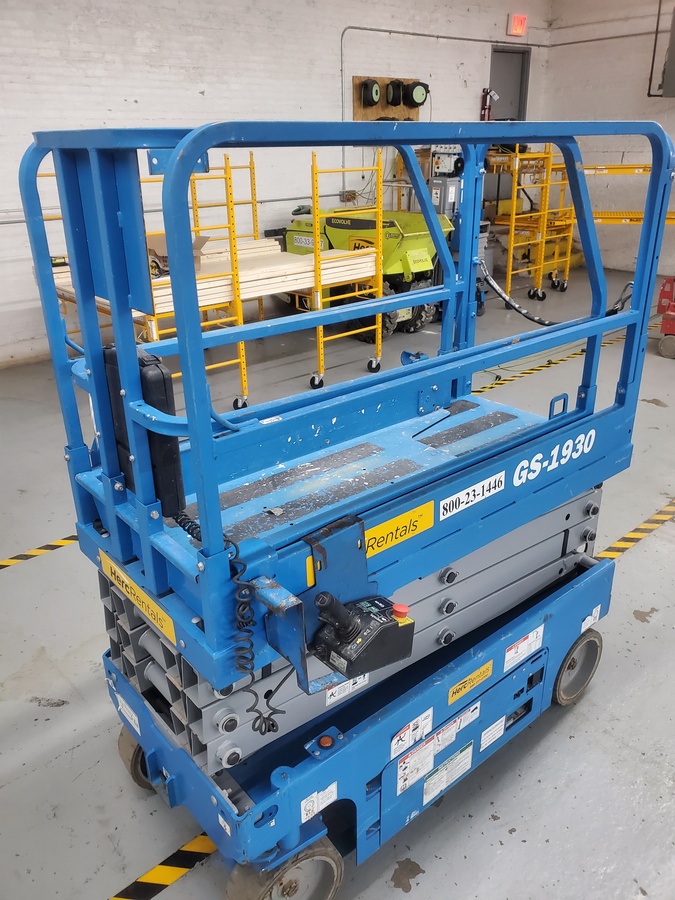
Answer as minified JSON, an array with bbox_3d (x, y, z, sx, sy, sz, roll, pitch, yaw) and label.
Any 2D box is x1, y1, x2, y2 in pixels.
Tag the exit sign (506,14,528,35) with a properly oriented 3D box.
[{"bbox_3d":[2.629,-6.217,9.918,0.321,0.239,0.090,-20,30,-36],"label":"exit sign"}]

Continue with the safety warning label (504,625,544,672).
[{"bbox_3d":[0.603,0.637,2.168,0.205,0.105,0.006,-19,28,-36],"label":"safety warning label"}]

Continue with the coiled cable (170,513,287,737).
[{"bbox_3d":[-0.231,0.335,1.422,0.120,0.500,0.270,-19,28,-36],"label":"coiled cable"}]

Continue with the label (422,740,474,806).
[{"bbox_3d":[0.344,0.991,2.074,0.220,0.112,0.006,-19,28,-36],"label":"label"}]

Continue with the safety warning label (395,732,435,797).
[{"bbox_3d":[0.240,0.955,2.048,0.157,0.143,0.008,-20,29,-35],"label":"safety warning label"}]

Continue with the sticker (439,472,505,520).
[{"bbox_3d":[0.368,0.124,1.822,0.266,0.062,0.008,-20,29,-35],"label":"sticker"}]

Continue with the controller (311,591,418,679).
[{"bbox_3d":[0.045,0.367,1.468,0.220,0.185,0.130,-11,22,-38],"label":"controller"}]

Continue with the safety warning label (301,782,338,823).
[{"bbox_3d":[-0.042,0.873,1.681,0.114,0.080,0.006,-19,28,-36],"label":"safety warning label"}]

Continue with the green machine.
[{"bbox_3d":[0.331,-2.169,8.190,0.950,1.400,2.050,-20,30,-36],"label":"green machine"}]

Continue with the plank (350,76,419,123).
[{"bbox_3d":[0.664,-4.529,8.872,1.230,0.620,0.030,-20,30,-36],"label":"plank"}]

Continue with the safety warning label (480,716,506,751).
[{"bbox_3d":[0.535,0.974,2.319,0.124,0.086,0.008,-20,29,-35],"label":"safety warning label"}]

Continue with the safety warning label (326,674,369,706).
[{"bbox_3d":[0.031,0.627,1.810,0.152,0.070,0.006,-15,26,-38],"label":"safety warning label"}]

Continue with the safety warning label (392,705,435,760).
[{"bbox_3d":[0.221,0.831,1.980,0.174,0.092,0.008,-20,29,-35],"label":"safety warning label"}]

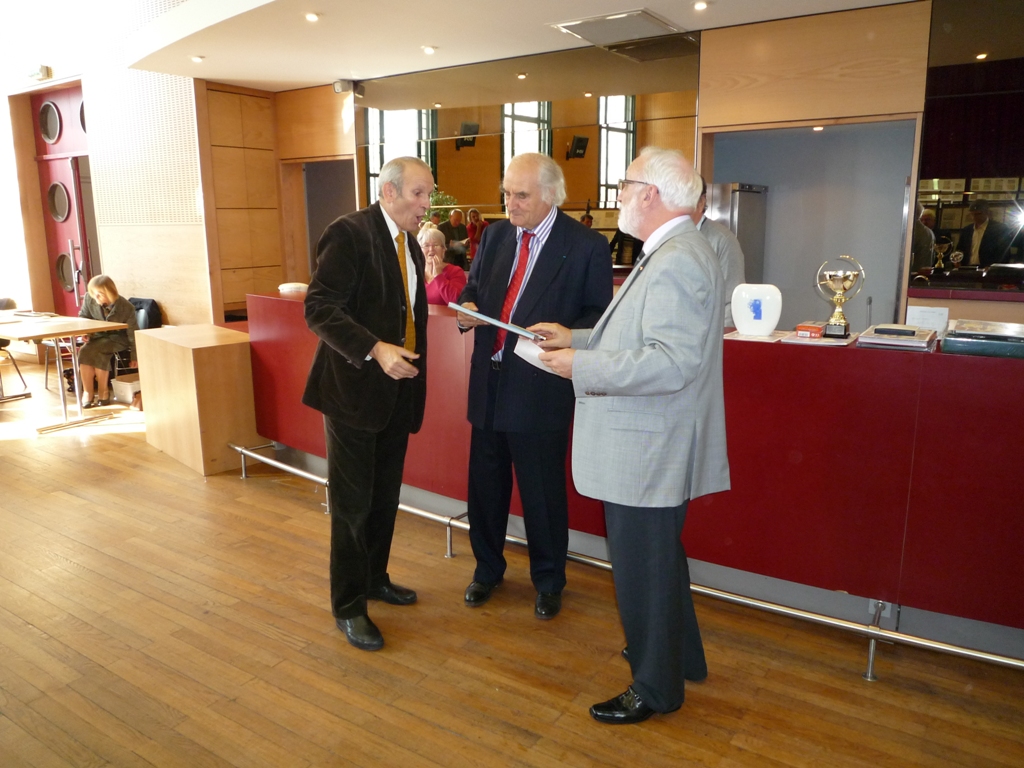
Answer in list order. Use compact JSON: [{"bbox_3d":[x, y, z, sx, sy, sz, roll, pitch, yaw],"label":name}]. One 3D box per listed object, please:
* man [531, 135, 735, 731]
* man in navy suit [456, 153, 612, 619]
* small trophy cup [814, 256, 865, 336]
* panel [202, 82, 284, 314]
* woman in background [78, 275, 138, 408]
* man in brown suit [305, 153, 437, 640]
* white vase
[{"bbox_3d":[0.372,0.171,2.312,0.590,1.745,0.550,2,13,10],"label":"man"},{"bbox_3d":[0.075,0.022,2.913,0.590,1.785,0.460,5,14,24],"label":"man in navy suit"},{"bbox_3d":[1.155,-0.307,2.602,0.185,0.288,0.125,6,14,28],"label":"small trophy cup"},{"bbox_3d":[-2.328,-1.608,6.497,0.080,1.860,0.740,8,15,33],"label":"panel"},{"bbox_3d":[-3.575,-0.397,6.519,0.560,1.130,0.720,-6,13,-22],"label":"woman in background"},{"bbox_3d":[-0.514,0.068,2.778,0.470,1.765,0.520,7,15,32],"label":"man in brown suit"},{"bbox_3d":[0.892,-0.270,2.682,0.180,0.186,0.085,4,13,21],"label":"white vase"}]

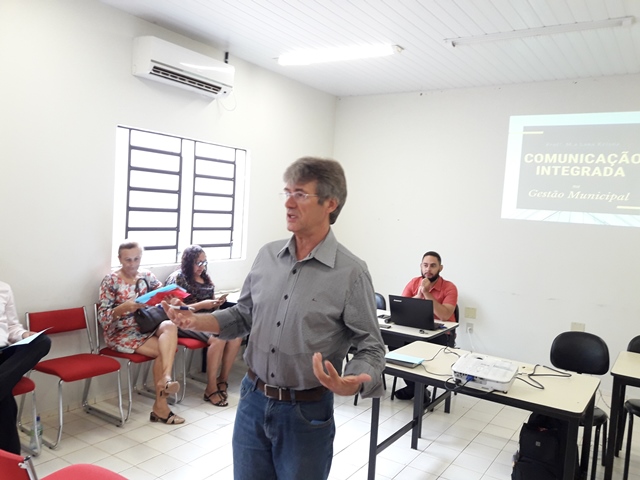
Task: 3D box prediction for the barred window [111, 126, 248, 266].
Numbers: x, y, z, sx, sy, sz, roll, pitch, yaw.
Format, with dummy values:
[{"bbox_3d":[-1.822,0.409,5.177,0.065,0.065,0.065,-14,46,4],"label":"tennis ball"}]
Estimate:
[{"bbox_3d":[-1.164,-0.335,4.537,0.120,1.070,1.480,6,4,34],"label":"barred window"}]

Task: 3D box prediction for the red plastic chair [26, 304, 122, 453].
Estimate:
[{"bbox_3d":[-1.636,0.876,3.440,0.540,0.770,0.470,6,4,34],"label":"red plastic chair"}]

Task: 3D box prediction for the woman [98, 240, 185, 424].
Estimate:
[{"bbox_3d":[-1.261,0.643,3.685,0.740,1.250,0.540,6,4,39],"label":"woman"}]

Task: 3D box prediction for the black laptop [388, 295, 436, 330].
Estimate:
[{"bbox_3d":[0.748,0.536,3.953,0.355,0.230,0.310,6,4,34],"label":"black laptop"}]

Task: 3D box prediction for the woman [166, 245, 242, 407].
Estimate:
[{"bbox_3d":[-0.954,0.654,4.166,0.710,1.210,0.530,5,4,29],"label":"woman"}]

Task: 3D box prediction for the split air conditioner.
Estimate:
[{"bbox_3d":[-1.088,-1.389,4.239,0.205,0.275,0.875,6,4,34],"label":"split air conditioner"}]

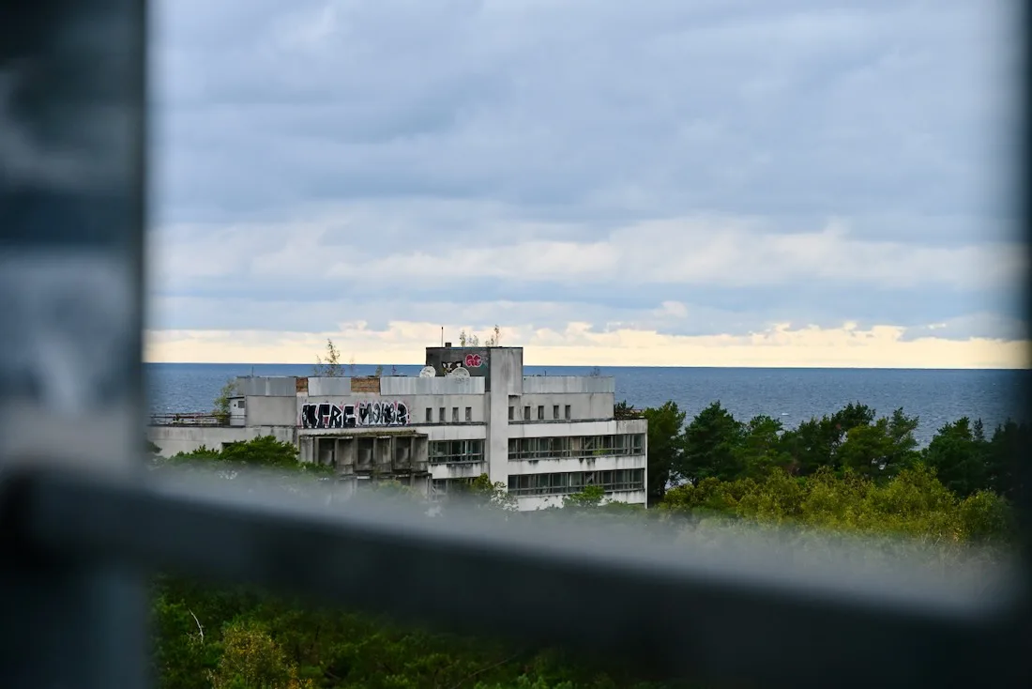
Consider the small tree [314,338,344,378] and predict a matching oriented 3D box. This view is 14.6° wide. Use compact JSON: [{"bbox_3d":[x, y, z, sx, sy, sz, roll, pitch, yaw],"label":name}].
[{"bbox_3d":[-15.620,1.253,335.000,2.450,3.550,2.300,0,0,-3],"label":"small tree"}]

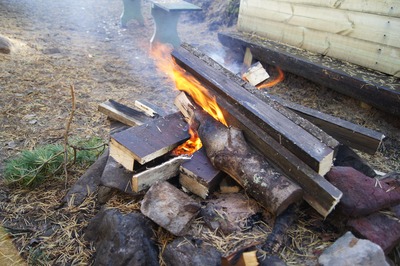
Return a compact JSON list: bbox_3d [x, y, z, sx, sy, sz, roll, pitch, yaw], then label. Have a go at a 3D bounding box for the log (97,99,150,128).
[{"bbox_3d":[-0.391,-0.099,1.561,0.320,0.034,0.084,22,40,29],"label":"log"}]

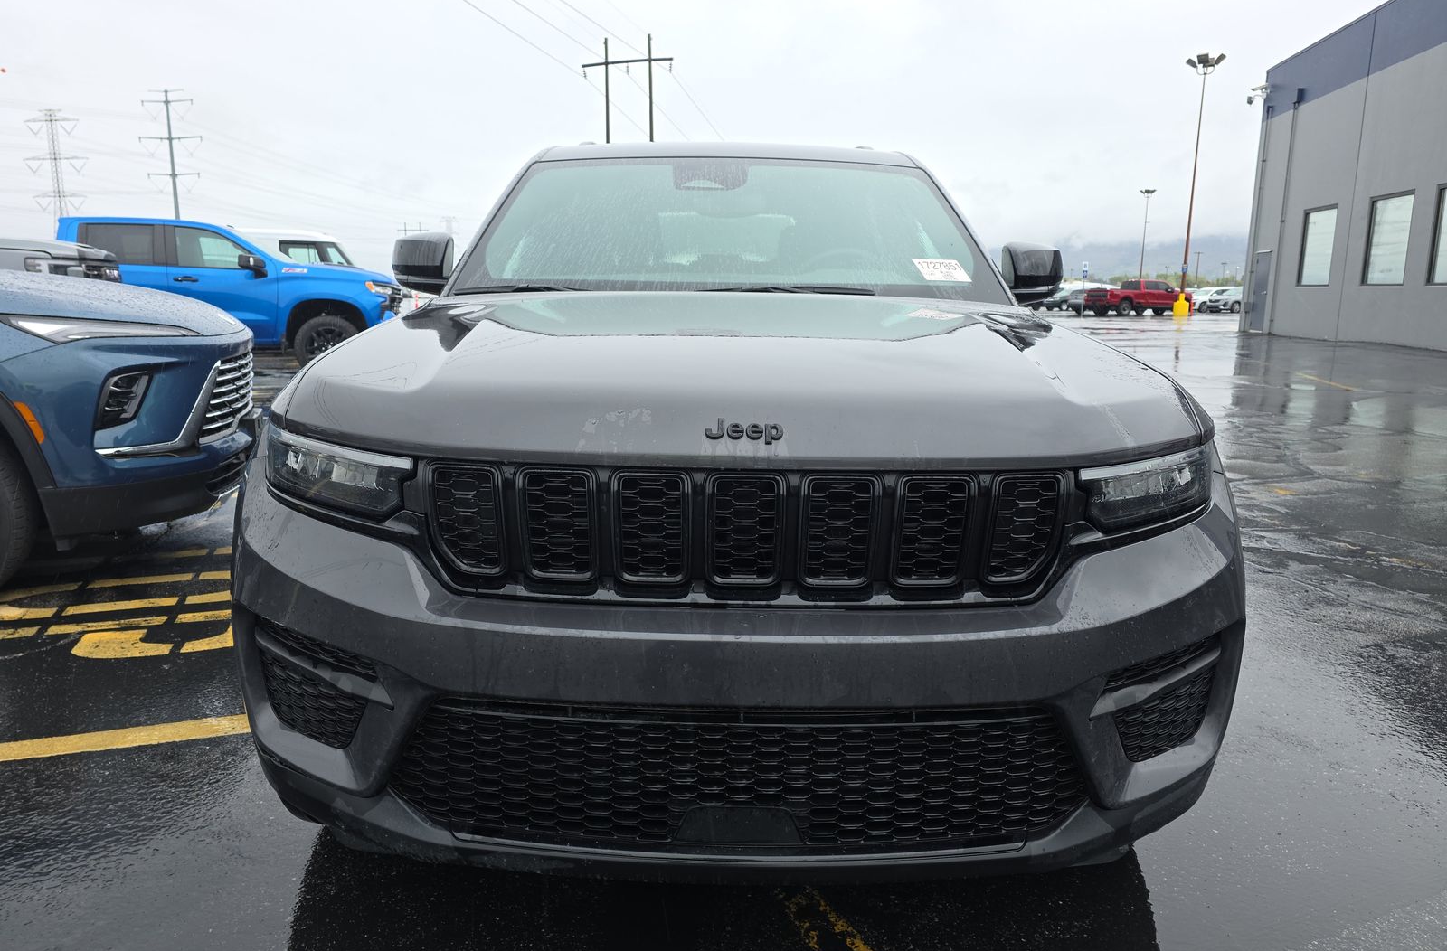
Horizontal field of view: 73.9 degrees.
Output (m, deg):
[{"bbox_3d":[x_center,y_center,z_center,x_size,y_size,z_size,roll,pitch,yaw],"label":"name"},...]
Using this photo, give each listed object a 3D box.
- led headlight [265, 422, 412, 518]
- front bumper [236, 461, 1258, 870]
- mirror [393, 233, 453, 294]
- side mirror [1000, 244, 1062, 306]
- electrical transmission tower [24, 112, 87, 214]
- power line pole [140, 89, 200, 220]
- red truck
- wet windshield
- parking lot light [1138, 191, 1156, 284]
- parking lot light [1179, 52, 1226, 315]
[{"bbox_3d":[-0.687,-0.014,1.714,0.350,0.140,0.310,1,11,-1],"label":"led headlight"},{"bbox_3d":[0.033,0.312,1.758,1.900,0.720,0.490,1,11,-1],"label":"front bumper"},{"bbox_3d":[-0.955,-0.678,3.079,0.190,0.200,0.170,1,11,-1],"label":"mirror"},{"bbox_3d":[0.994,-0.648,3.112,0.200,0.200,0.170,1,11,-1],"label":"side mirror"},{"bbox_3d":[-140.118,-59.324,204.917,14.500,35.324,6.000,2,11,5],"label":"electrical transmission tower"},{"bbox_3d":[-111.549,-59.129,197.721,13.800,38.722,2.000,2,11,5],"label":"power line pole"},{"bbox_3d":[24.982,-10.550,57.195,6.300,2.060,2.040,-3,12,-18],"label":"red truck"},{"bbox_3d":[0.028,-0.789,3.010,1.660,0.510,0.890,1,11,-1],"label":"wet windshield"},{"bbox_3d":[50.553,-27.654,116.381,2.100,13.543,2.100,1,11,0],"label":"parking lot light"},{"bbox_3d":[25.192,-15.417,51.410,2.100,13.543,2.100,1,11,0],"label":"parking lot light"}]

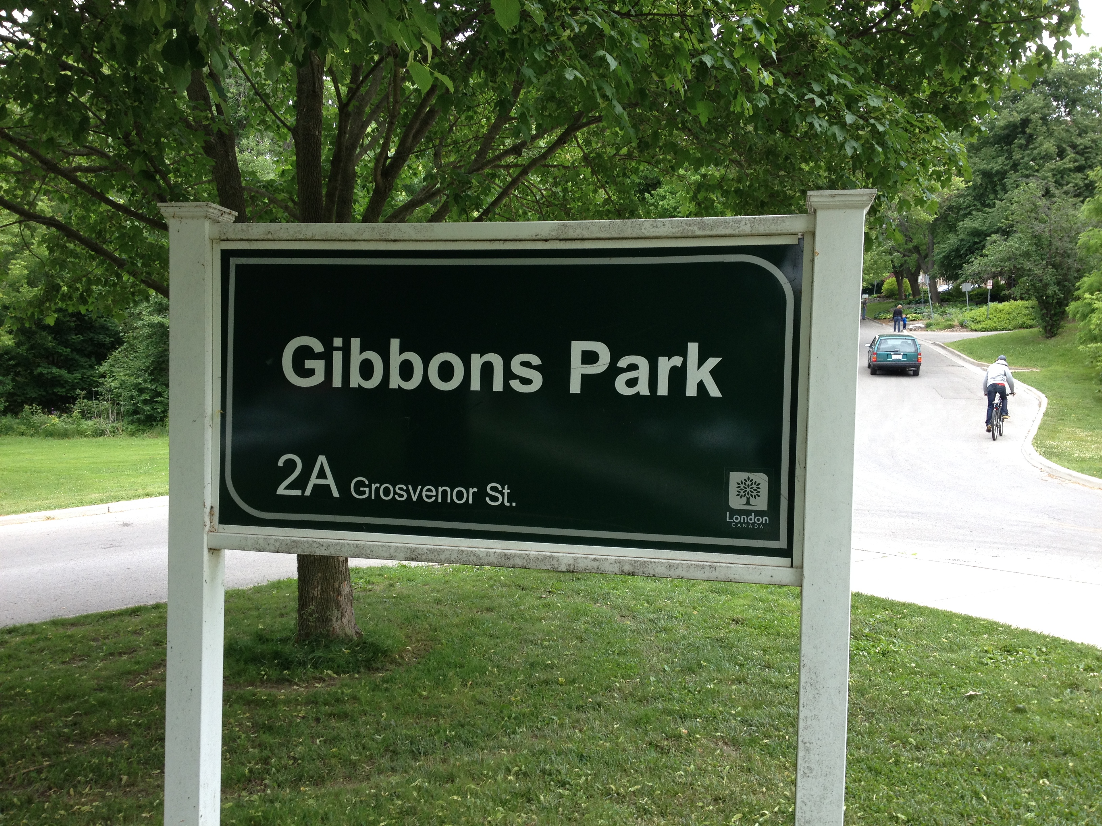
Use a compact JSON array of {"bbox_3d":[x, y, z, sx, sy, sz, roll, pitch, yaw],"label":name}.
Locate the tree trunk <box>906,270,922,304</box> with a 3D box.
[{"bbox_3d":[28.626,-9.893,88.000,1.150,2.750,0.900,2,2,18],"label":"tree trunk"}]

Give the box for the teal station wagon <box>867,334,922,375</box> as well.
[{"bbox_3d":[12.709,-2.205,41.325,1.760,1.450,4.830,2,7,13],"label":"teal station wagon"}]

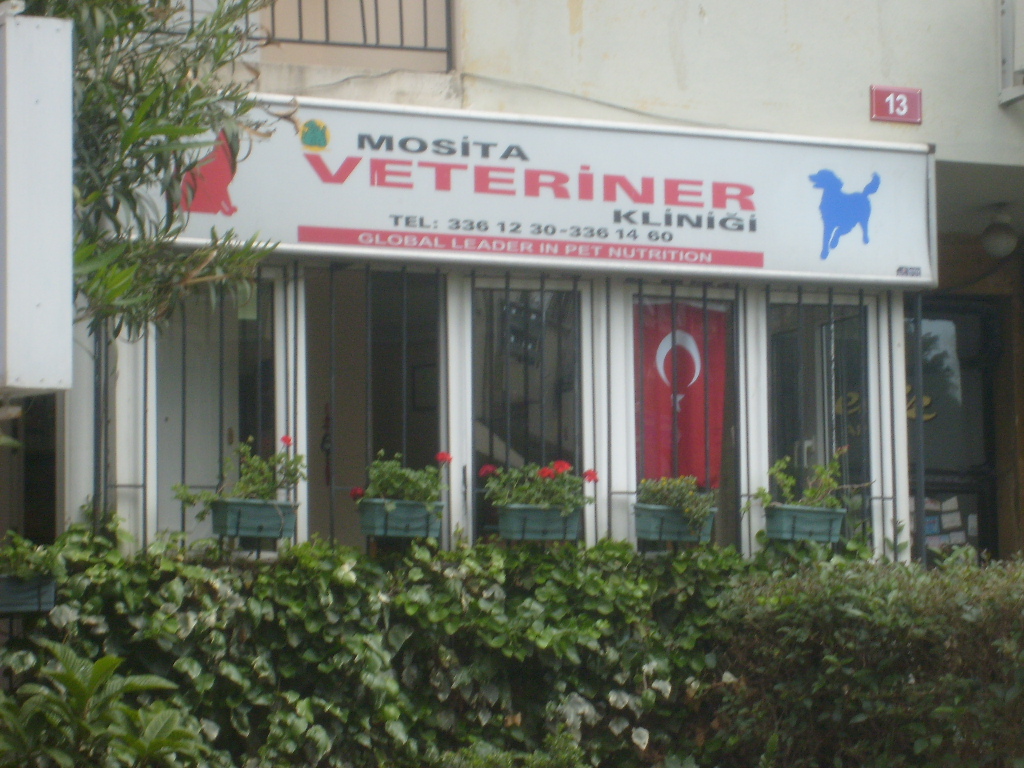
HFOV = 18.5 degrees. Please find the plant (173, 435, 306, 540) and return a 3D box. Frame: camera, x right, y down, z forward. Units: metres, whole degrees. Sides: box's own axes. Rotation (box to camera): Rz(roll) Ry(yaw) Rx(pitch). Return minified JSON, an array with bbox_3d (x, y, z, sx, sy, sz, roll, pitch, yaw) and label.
[{"bbox_3d":[-1.252,0.475,14.402,0.579,0.488,0.270,2,-6,-27],"label":"plant"}]

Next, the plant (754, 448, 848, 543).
[{"bbox_3d":[1.461,0.558,15.770,0.495,0.489,0.240,2,-6,-27],"label":"plant"}]

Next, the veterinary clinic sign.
[{"bbox_3d":[0.156,-0.915,15.197,4.448,0.775,0.200,2,-6,-27],"label":"veterinary clinic sign"}]

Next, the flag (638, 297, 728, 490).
[{"bbox_3d":[0.852,0.058,15.848,0.550,0.965,0.060,2,-6,-27],"label":"flag"}]

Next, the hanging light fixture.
[{"bbox_3d":[2.831,-0.862,18.193,0.200,0.250,0.200,-1,-5,0],"label":"hanging light fixture"}]

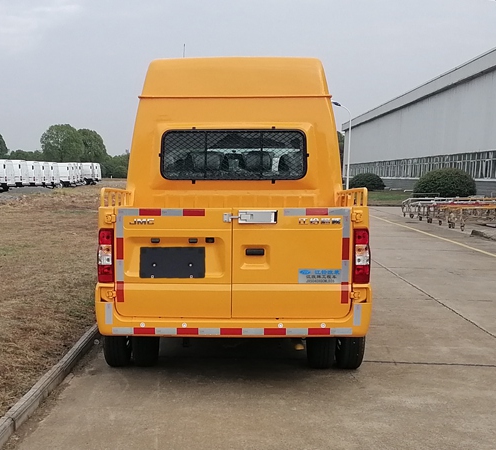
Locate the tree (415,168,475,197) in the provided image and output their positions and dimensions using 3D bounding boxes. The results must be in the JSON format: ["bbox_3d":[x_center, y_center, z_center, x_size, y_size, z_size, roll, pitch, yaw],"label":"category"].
[{"bbox_3d":[13.293,-2.827,31.500,3.900,1.941,3.800,0,6,0],"label":"tree"}]

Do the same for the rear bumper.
[{"bbox_3d":[-0.101,0.572,3.338,1.911,0.376,0.320,0,6,-1],"label":"rear bumper"}]

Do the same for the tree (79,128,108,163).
[{"bbox_3d":[-39.712,-17.902,118.000,8.800,12.786,8.600,0,6,0],"label":"tree"}]

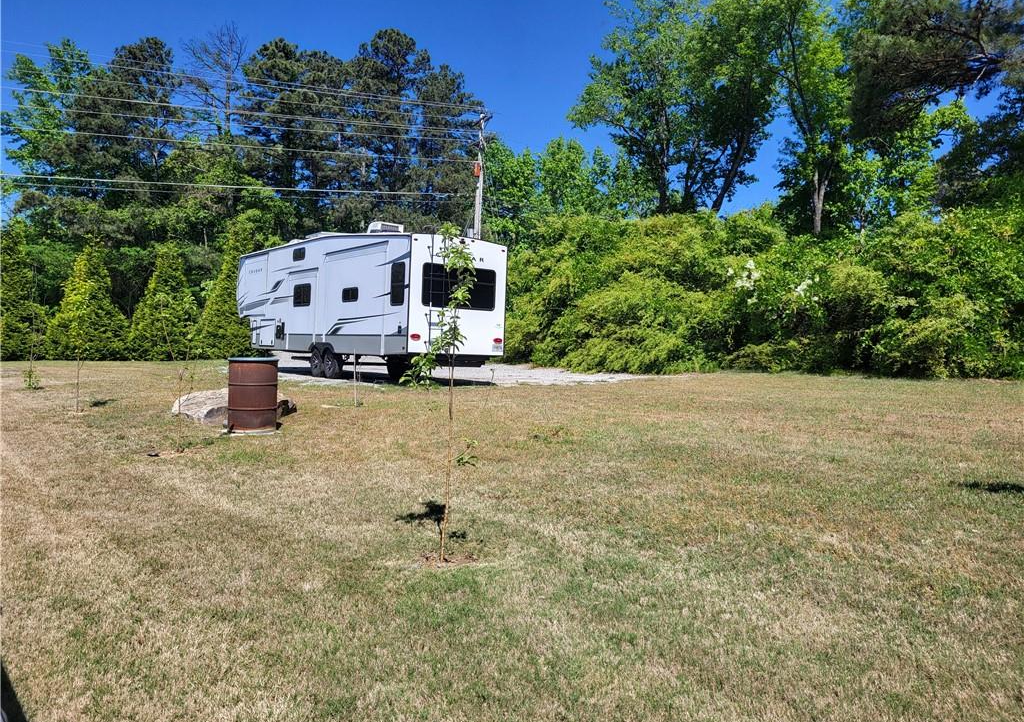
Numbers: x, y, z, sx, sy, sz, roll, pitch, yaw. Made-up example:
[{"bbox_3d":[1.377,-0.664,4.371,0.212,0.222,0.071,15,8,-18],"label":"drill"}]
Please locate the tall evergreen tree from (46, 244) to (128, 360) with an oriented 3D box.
[{"bbox_3d":[-14.295,-2.004,25.900,2.750,3.900,2.700,2,1,0],"label":"tall evergreen tree"}]

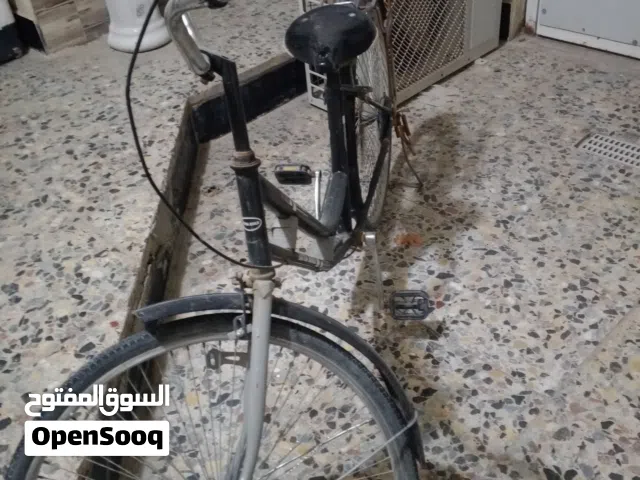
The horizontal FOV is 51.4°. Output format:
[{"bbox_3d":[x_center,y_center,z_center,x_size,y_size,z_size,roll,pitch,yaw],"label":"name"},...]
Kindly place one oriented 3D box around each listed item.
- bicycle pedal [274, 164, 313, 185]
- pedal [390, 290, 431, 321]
[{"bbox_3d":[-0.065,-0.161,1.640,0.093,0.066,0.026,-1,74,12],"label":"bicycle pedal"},{"bbox_3d":[0.217,0.158,1.600,0.094,0.026,0.066,-1,61,12],"label":"pedal"}]

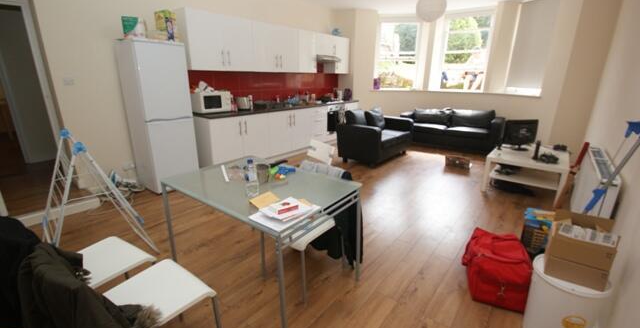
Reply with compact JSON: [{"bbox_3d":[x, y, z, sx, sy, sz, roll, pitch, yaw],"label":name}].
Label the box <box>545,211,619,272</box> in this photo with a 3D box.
[{"bbox_3d":[1.438,0.413,1.480,0.240,0.165,0.290,14,21,39],"label":"box"}]

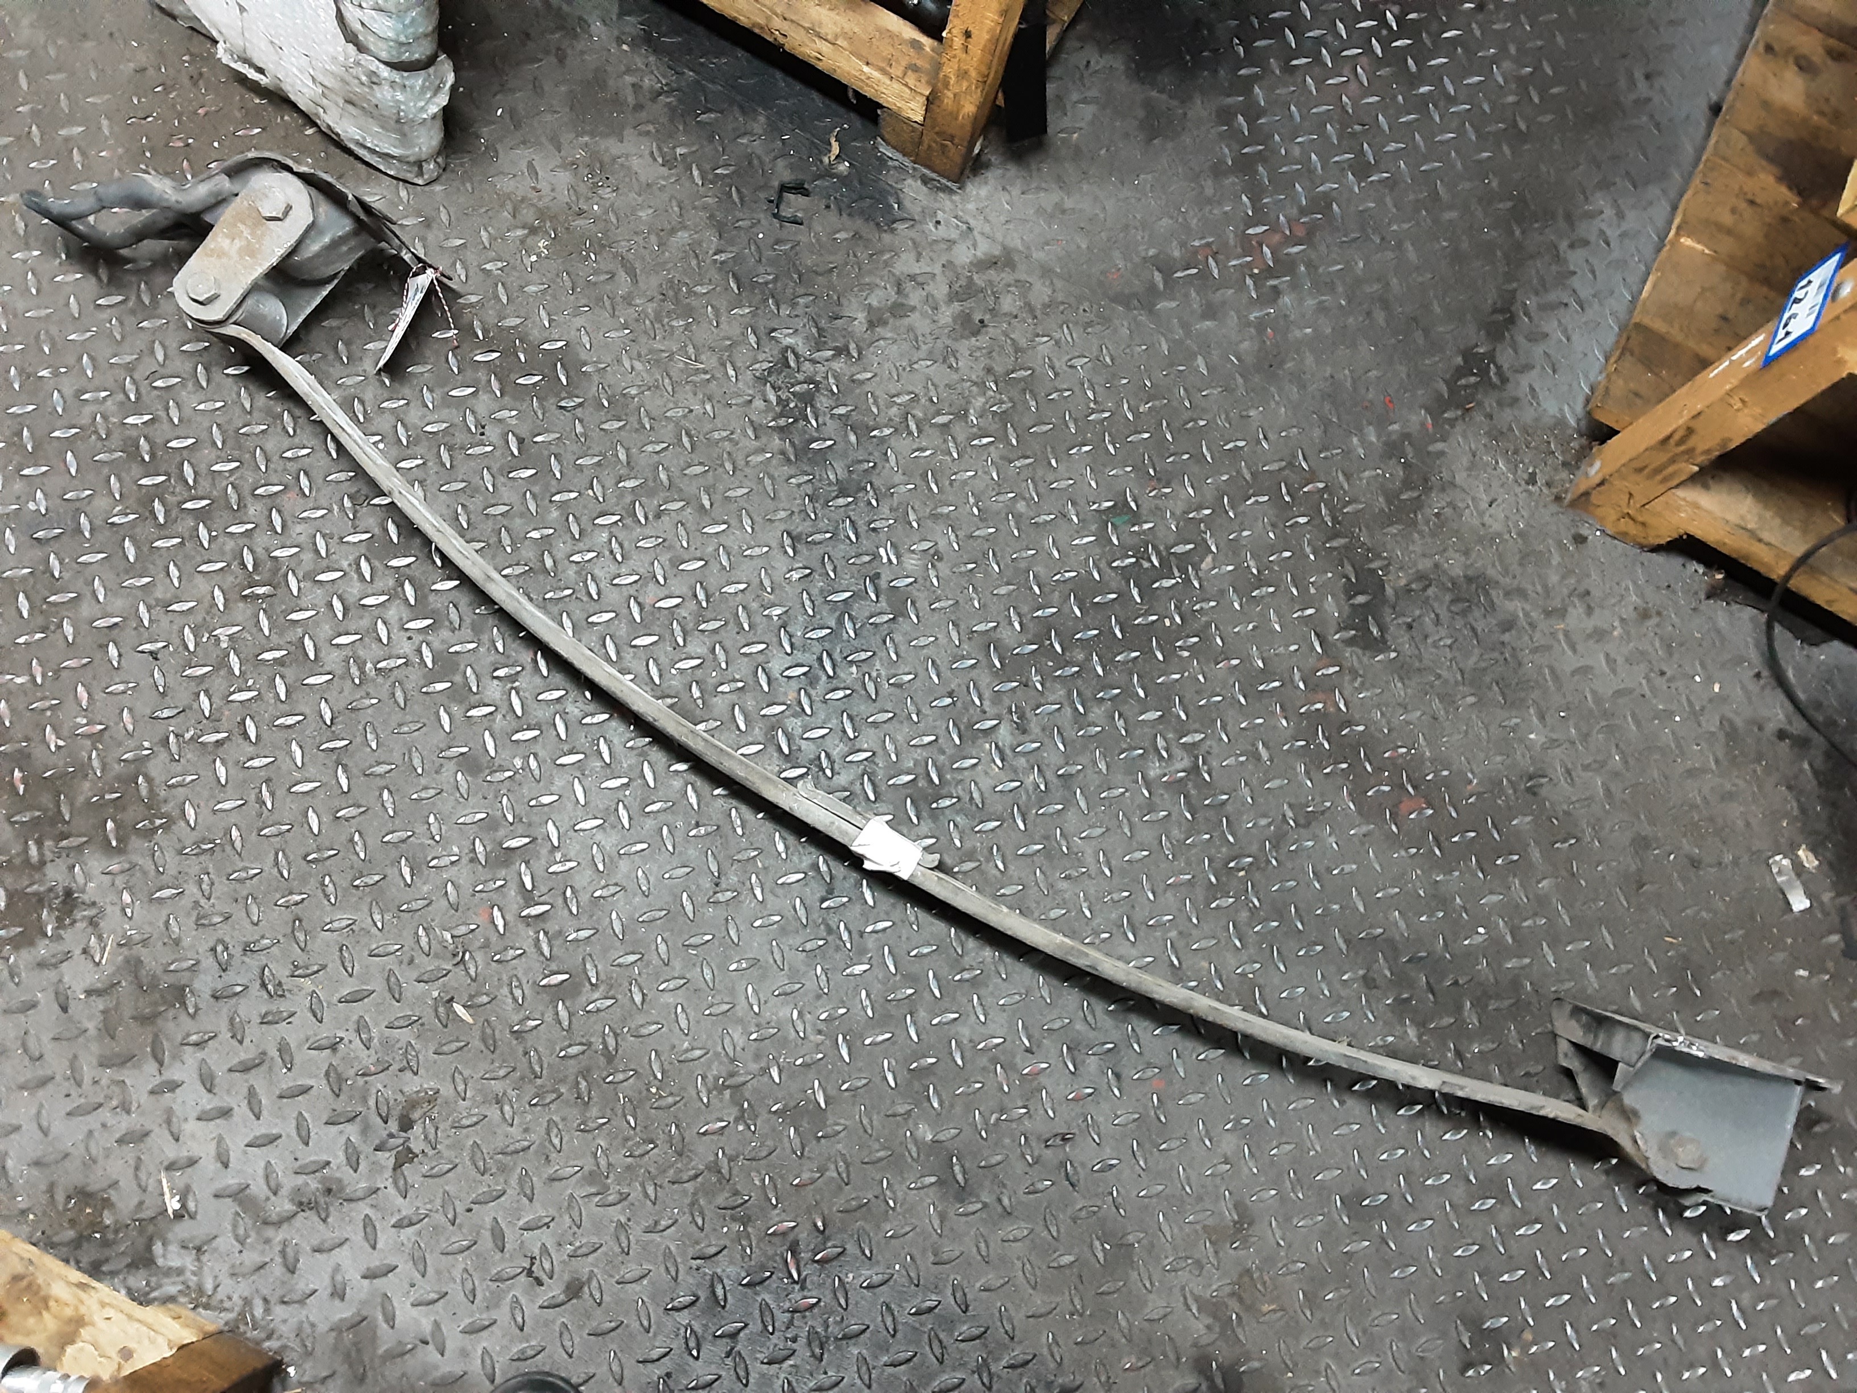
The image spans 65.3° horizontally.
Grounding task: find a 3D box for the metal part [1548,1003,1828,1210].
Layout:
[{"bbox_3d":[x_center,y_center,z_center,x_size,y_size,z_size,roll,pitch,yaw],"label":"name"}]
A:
[{"bbox_3d":[0.645,0.359,1.235,0.200,0.100,0.127,17,73,-3],"label":"metal part"}]

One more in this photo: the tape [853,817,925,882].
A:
[{"bbox_3d":[-0.036,0.128,1.191,0.052,0.040,0.033,31,72,2],"label":"tape"}]

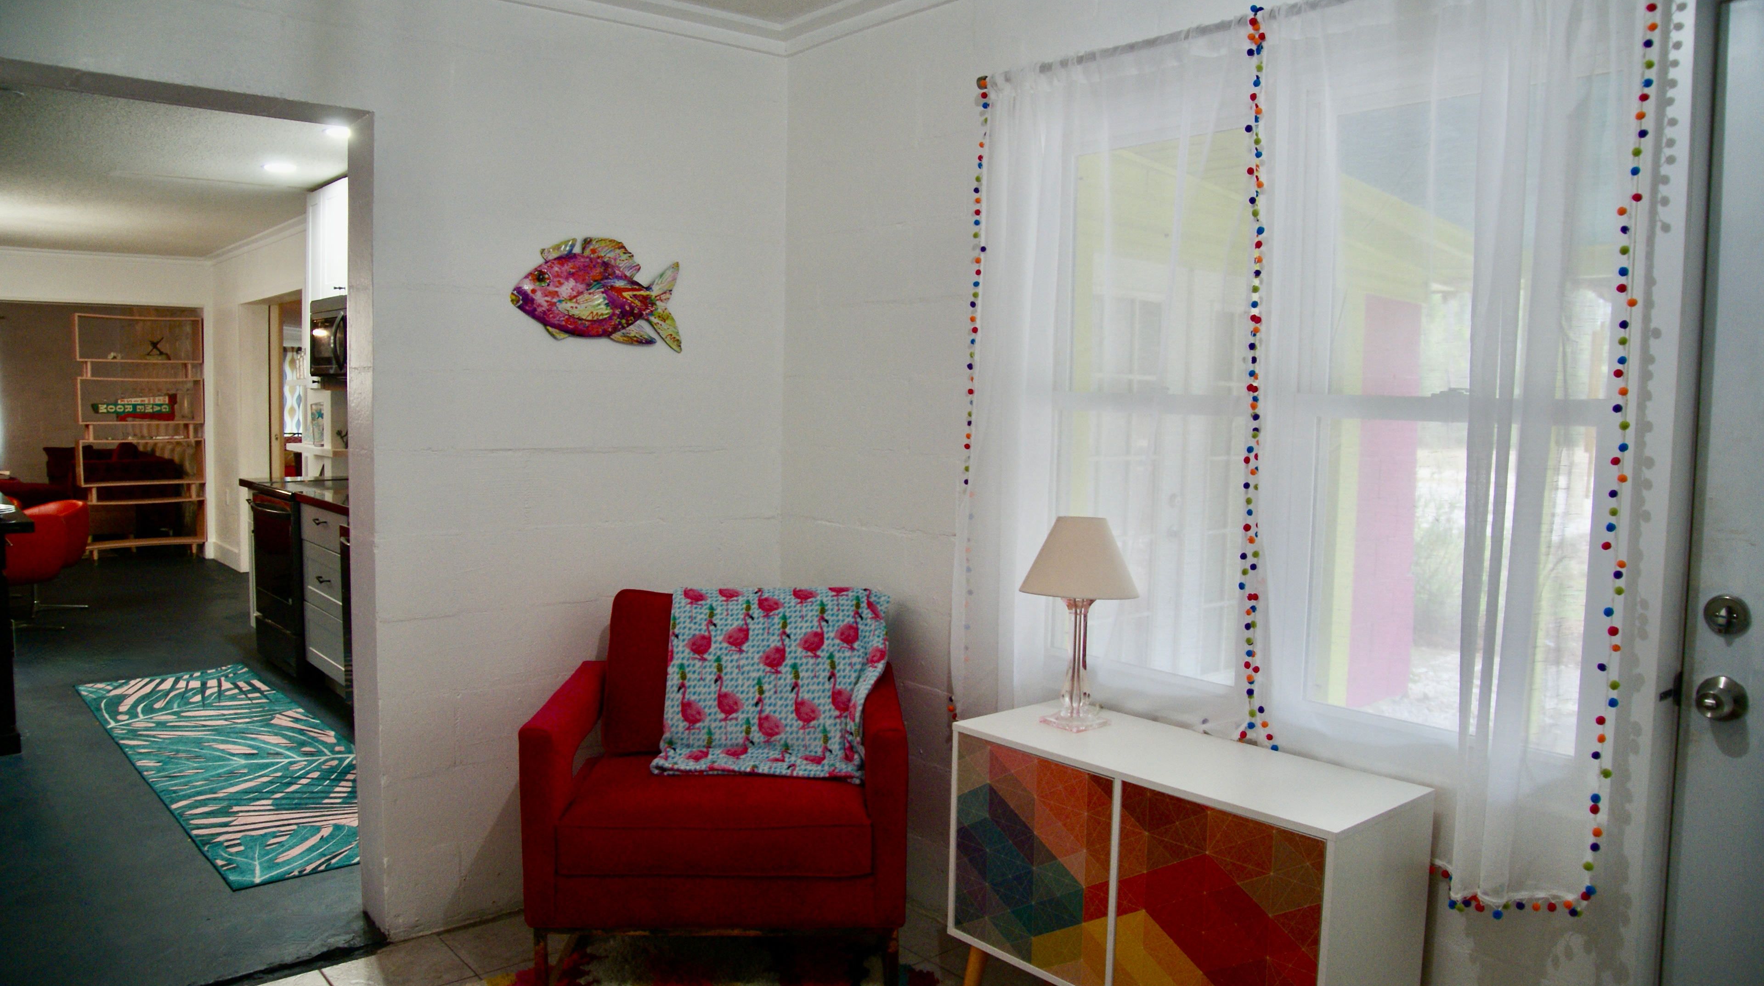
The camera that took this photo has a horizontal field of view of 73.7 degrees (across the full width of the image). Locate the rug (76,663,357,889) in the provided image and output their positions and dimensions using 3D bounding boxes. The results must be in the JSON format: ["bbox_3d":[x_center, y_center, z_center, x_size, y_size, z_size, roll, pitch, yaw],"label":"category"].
[{"bbox_3d":[-2.494,0.976,4.573,0.700,0.012,2.960,-4,6,-41],"label":"rug"}]

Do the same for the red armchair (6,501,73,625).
[{"bbox_3d":[-5.074,0.389,6.788,0.620,0.750,0.660,-4,6,-41],"label":"red armchair"}]

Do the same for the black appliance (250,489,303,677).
[{"bbox_3d":[-2.614,0.416,5.789,0.660,0.900,0.760,-4,6,-41],"label":"black appliance"}]

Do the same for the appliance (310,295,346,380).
[{"bbox_3d":[-2.479,-0.749,5.758,0.390,0.400,0.760,-4,6,-41],"label":"appliance"}]

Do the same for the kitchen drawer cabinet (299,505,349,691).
[{"bbox_3d":[-2.196,0.457,5.306,0.600,0.830,0.550,-4,6,-41],"label":"kitchen drawer cabinet"}]

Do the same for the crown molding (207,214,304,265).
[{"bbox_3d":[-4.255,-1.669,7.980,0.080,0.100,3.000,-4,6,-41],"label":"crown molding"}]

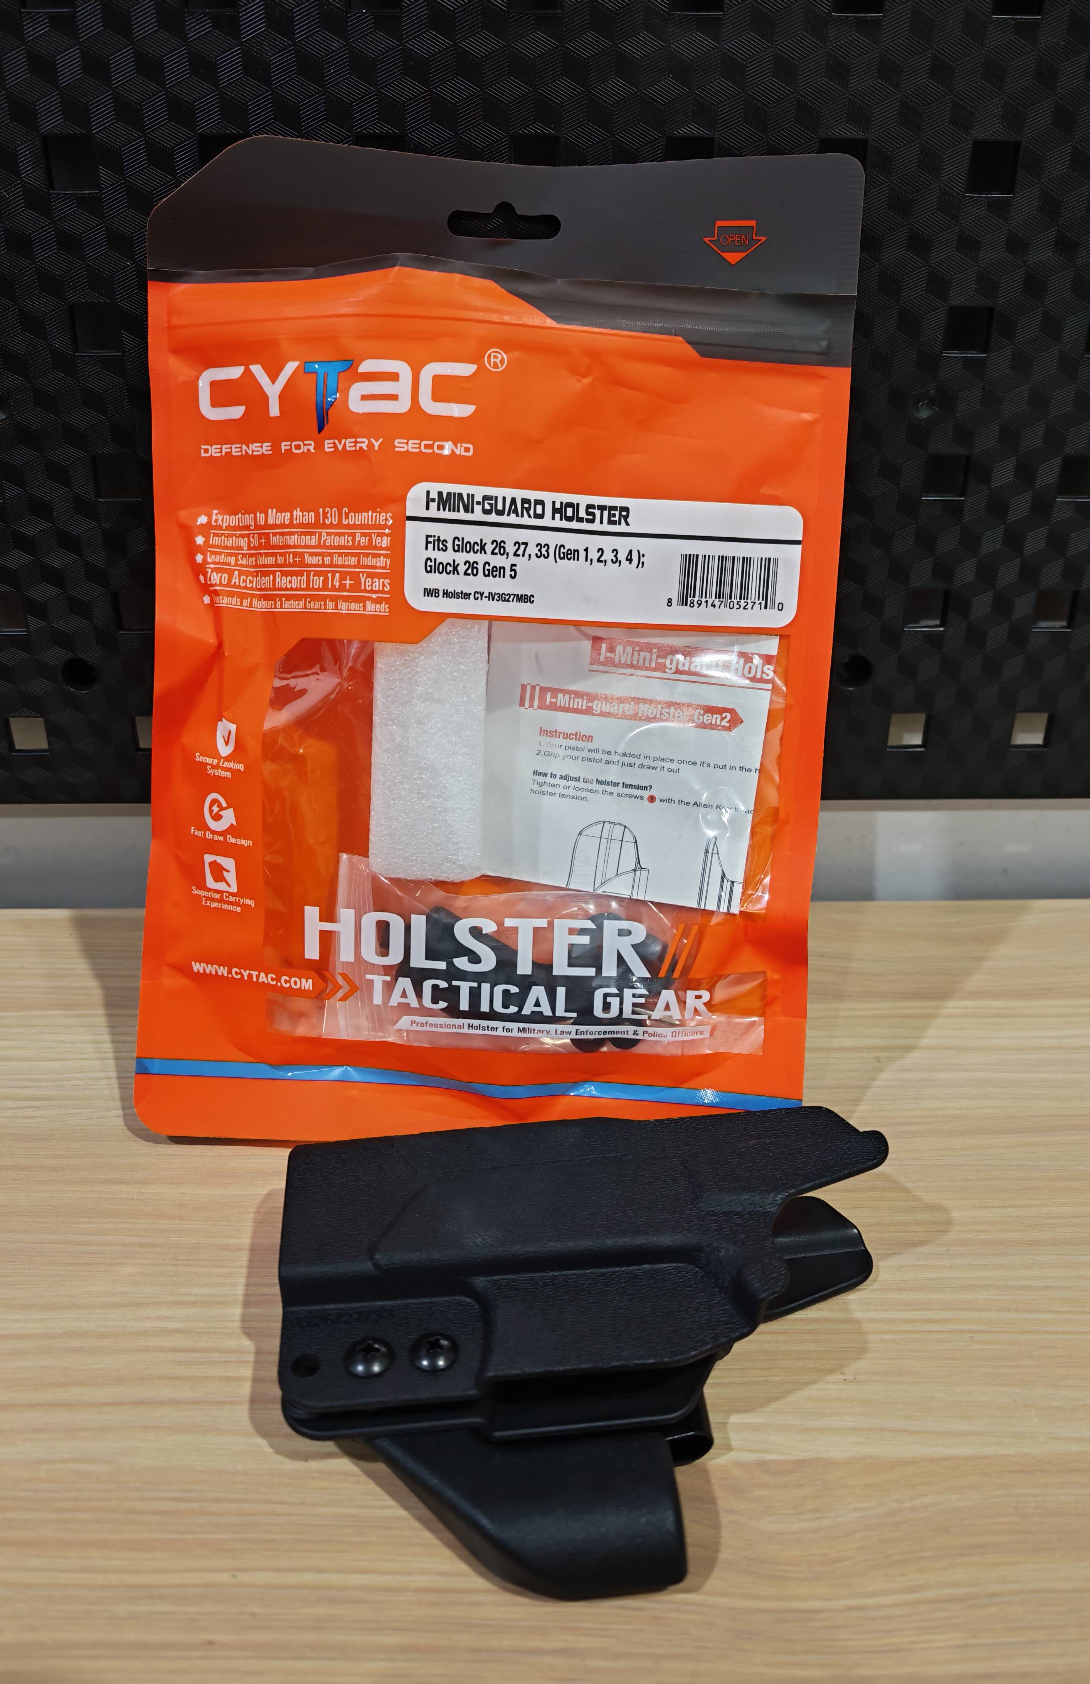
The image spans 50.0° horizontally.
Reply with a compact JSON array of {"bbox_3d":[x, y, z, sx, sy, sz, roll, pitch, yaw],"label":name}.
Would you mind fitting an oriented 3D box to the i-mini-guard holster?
[{"bbox_3d":[0.016,0.107,0.261,0.147,0.039,0.102,-3,26,-6],"label":"i-mini-guard holster"}]

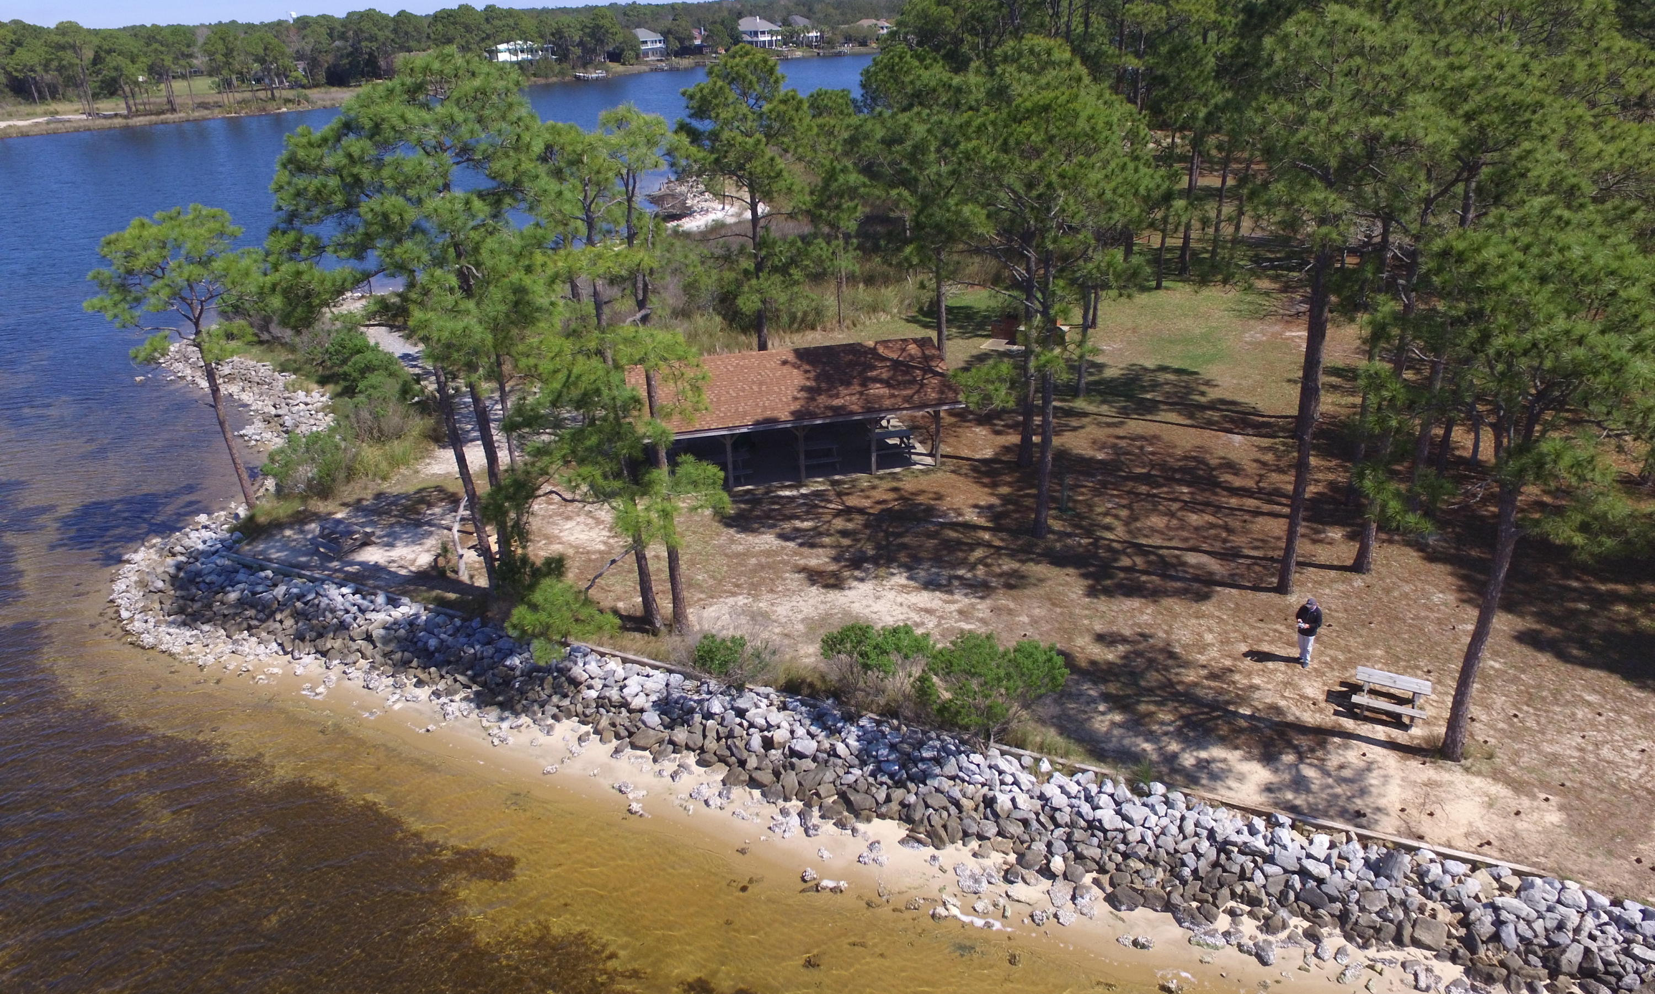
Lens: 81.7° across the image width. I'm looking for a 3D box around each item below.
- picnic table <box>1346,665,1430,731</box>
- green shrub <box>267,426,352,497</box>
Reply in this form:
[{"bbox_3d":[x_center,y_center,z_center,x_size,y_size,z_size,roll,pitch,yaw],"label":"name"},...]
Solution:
[{"bbox_3d":[12.853,4.521,21.857,1.520,0.780,1.380,13,31,26],"label":"picnic table"},{"bbox_3d":[-18.184,-1.171,33.601,2.737,2.354,2.463,-18,31,-27],"label":"green shrub"}]

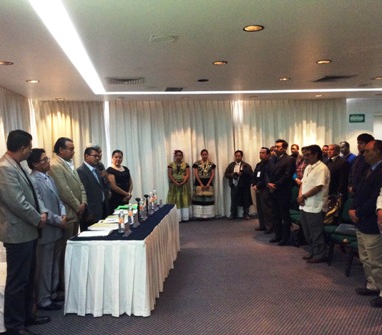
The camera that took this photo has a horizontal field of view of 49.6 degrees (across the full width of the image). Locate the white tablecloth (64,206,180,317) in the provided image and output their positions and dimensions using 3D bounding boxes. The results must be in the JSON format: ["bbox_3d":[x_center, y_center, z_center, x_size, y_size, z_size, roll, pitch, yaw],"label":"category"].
[{"bbox_3d":[-0.720,1.009,5.199,0.840,0.740,2.380,-1,3,5],"label":"white tablecloth"}]

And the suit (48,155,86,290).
[{"bbox_3d":[-1.370,0.626,4.664,0.380,1.500,0.520,0,4,22],"label":"suit"}]

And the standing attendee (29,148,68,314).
[{"bbox_3d":[-1.464,0.640,4.314,0.400,1.620,0.490,0,4,16],"label":"standing attendee"}]

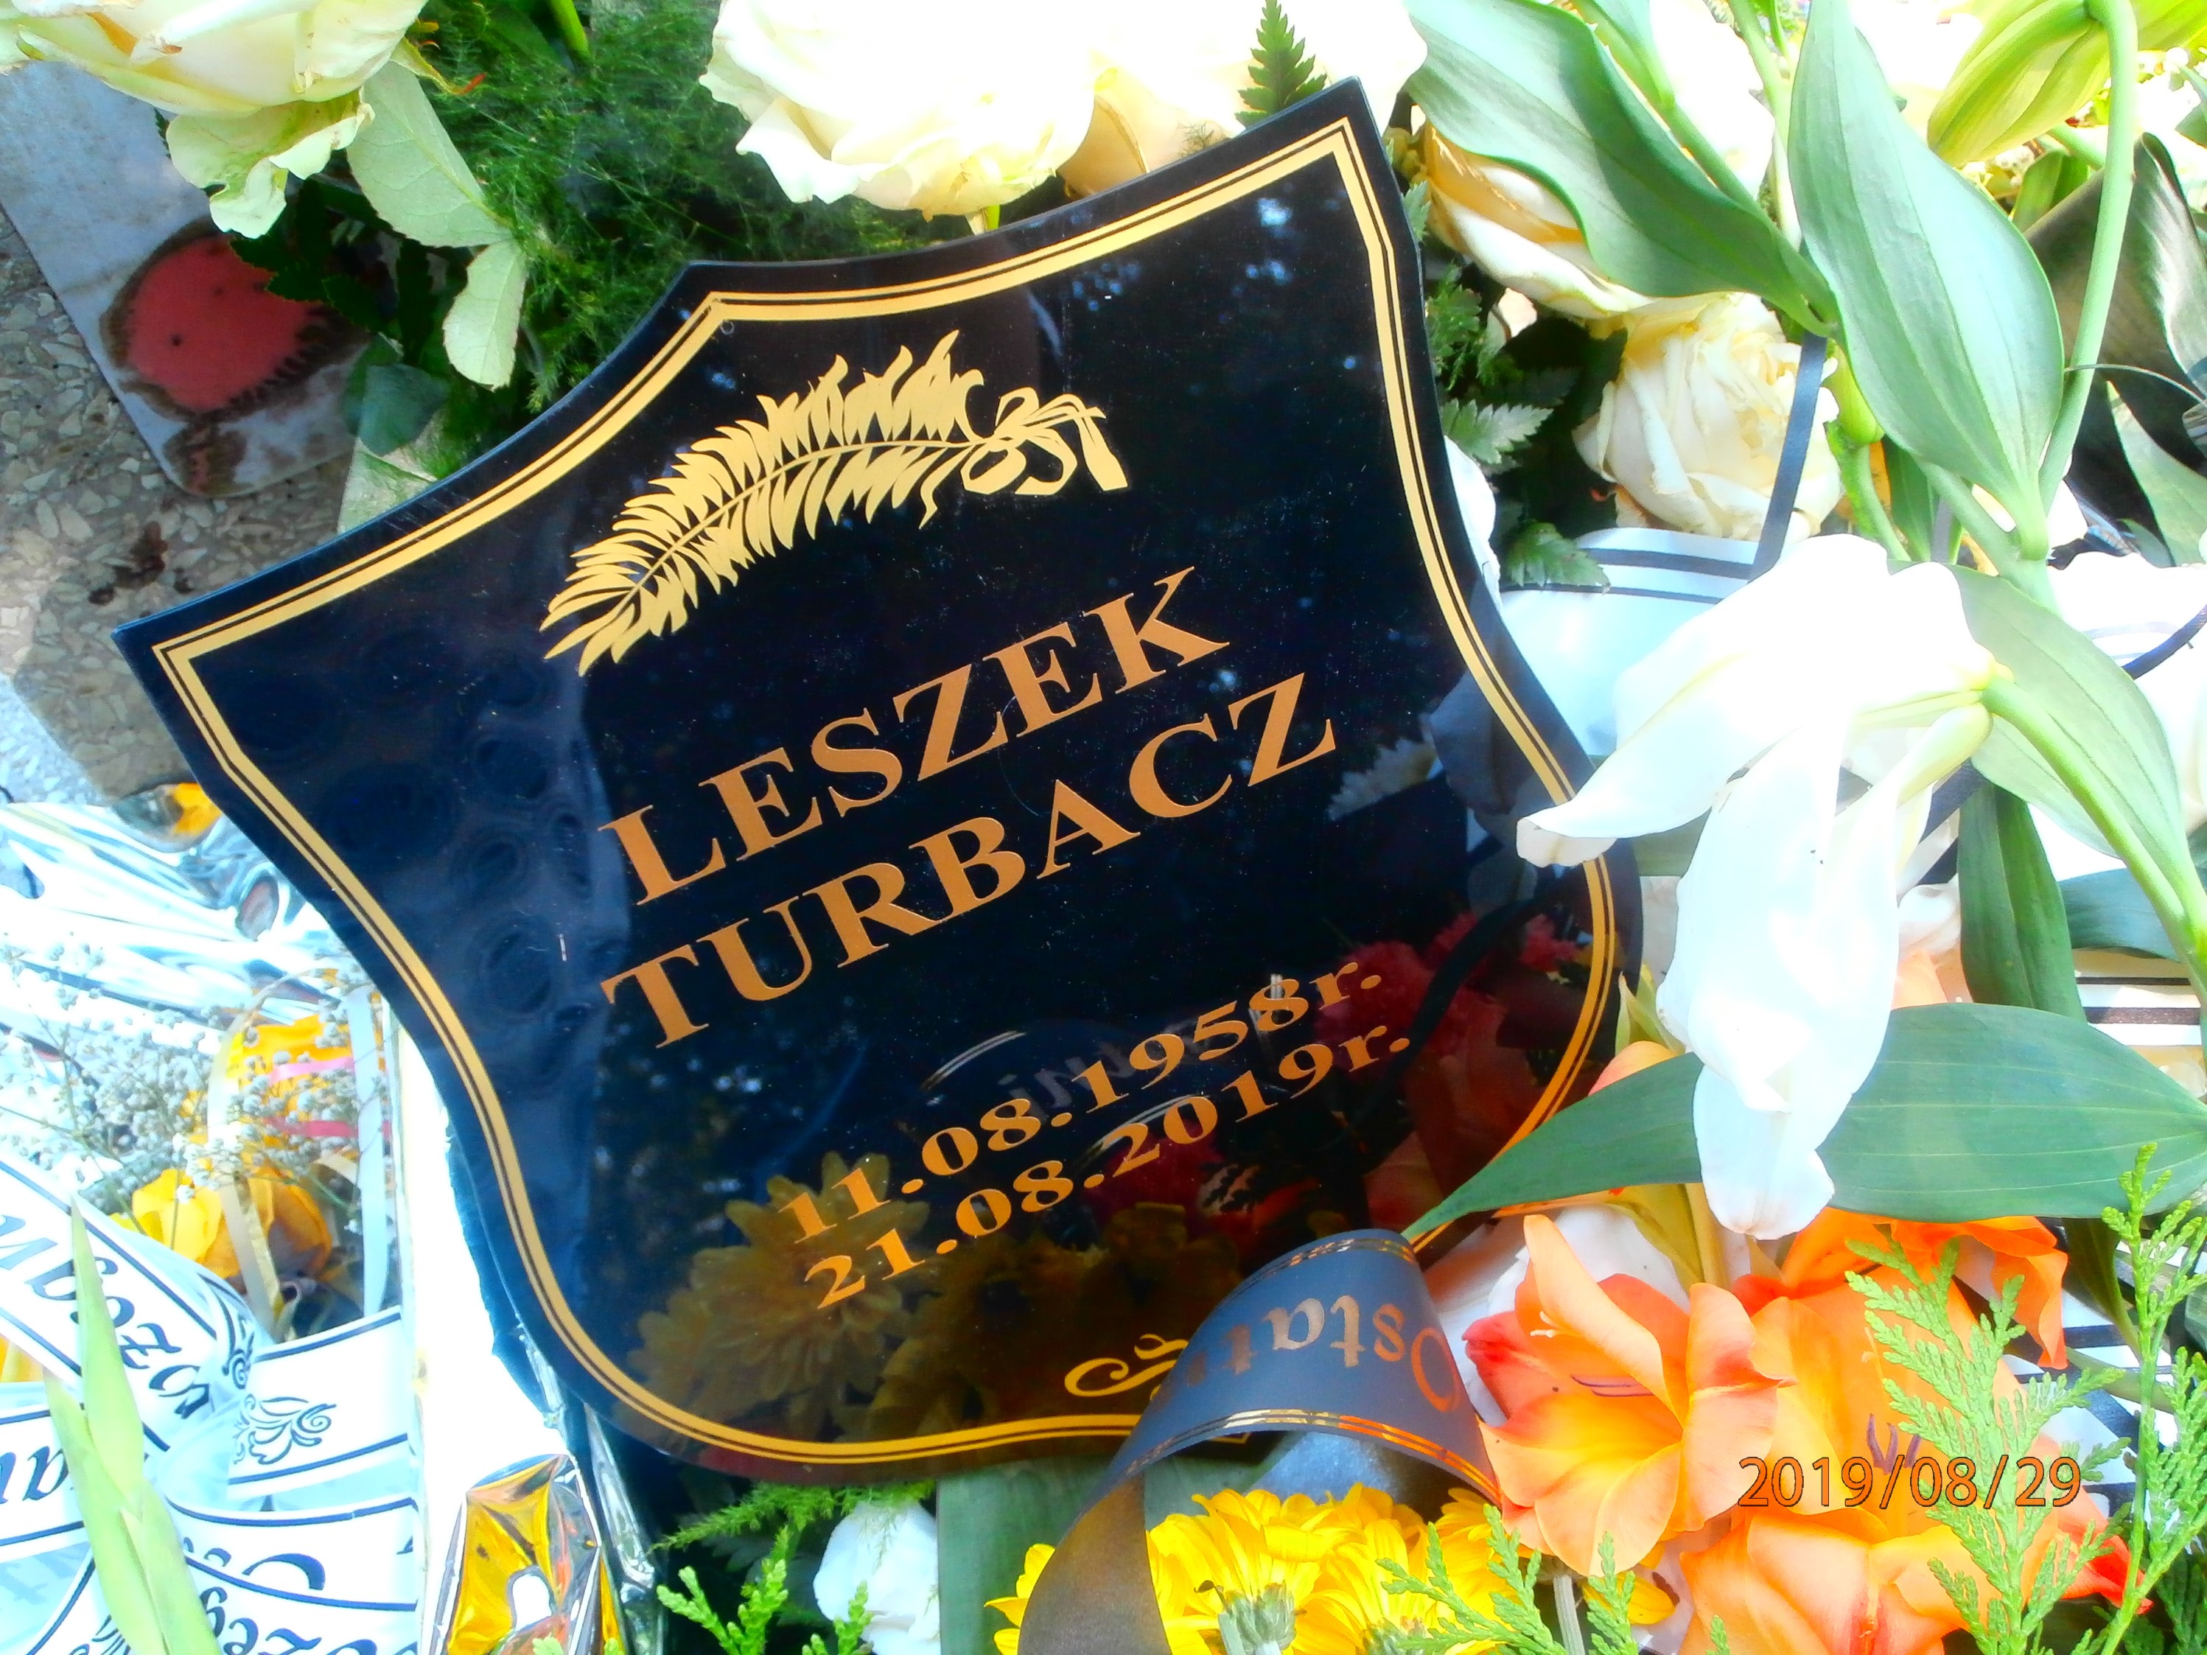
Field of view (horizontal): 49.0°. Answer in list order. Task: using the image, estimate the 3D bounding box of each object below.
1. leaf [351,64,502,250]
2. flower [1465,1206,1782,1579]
[{"bbox_3d":[-0.168,-0.166,0.600,0.030,0.012,0.055,-31,77,-26],"label":"leaf"},{"bbox_3d":[0.121,0.131,0.560,0.066,0.060,0.070,22,86,40],"label":"flower"}]

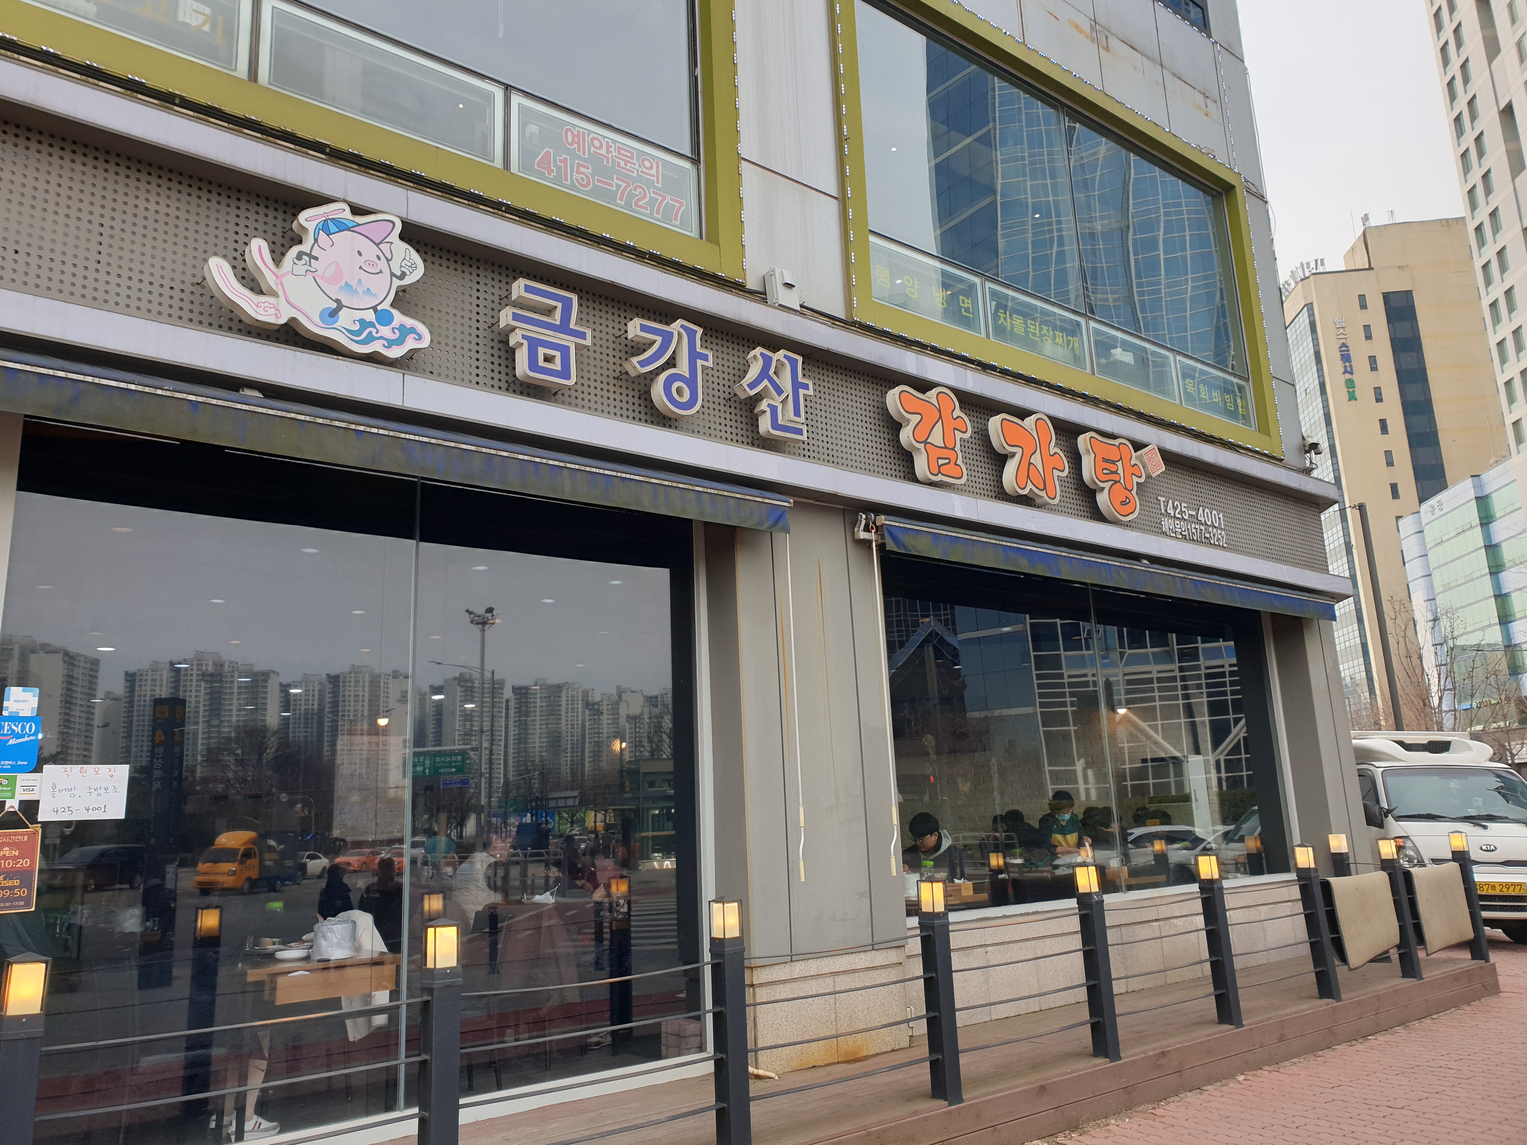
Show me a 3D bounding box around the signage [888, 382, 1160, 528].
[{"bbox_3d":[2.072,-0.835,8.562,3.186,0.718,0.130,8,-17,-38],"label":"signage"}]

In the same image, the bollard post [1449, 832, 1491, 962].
[{"bbox_3d":[5.772,2.645,9.371,0.101,1.027,0.101,8,-17,-38],"label":"bollard post"}]

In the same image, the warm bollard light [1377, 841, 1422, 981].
[{"bbox_3d":[4.764,2.516,8.574,0.101,1.009,0.101,8,-17,-38],"label":"warm bollard light"}]

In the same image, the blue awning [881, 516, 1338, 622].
[{"bbox_3d":[3.071,0.053,9.209,6.027,0.289,0.252,8,-17,-38],"label":"blue awning"}]

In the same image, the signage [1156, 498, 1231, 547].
[{"bbox_3d":[3.779,-0.439,10.006,1.021,0.326,0.050,8,-17,-38],"label":"signage"}]

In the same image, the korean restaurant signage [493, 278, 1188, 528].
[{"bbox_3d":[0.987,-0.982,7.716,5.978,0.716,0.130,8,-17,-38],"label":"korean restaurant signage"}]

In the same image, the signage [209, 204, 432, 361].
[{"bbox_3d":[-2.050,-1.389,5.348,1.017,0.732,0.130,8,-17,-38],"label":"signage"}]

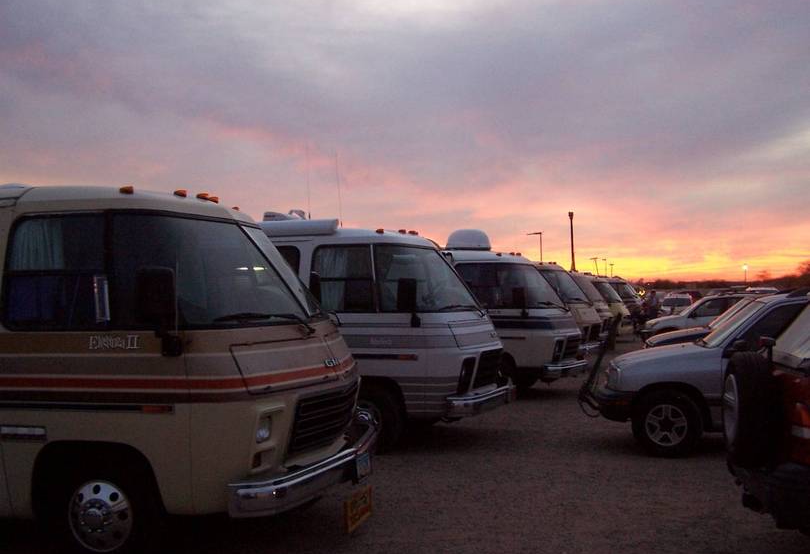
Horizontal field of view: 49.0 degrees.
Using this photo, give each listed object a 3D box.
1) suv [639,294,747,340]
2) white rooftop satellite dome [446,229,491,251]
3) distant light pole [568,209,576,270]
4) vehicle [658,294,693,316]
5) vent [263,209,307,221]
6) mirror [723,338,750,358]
[{"bbox_3d":[8.655,1.272,23.788,4.500,1.680,1.800,-2,-2,15],"label":"suv"},{"bbox_3d":[1.137,-0.663,15.969,0.810,0.380,0.810,0,-1,0],"label":"white rooftop satellite dome"},{"bbox_3d":[12.314,-0.862,65.000,0.420,8.000,0.420,-1,-2,0],"label":"distant light pole"},{"bbox_3d":[15.721,1.841,51.500,1.850,1.740,4.600,-2,-2,18],"label":"vehicle"},{"bbox_3d":[-1.497,-0.696,11.050,0.480,0.280,0.450,-2,-2,17],"label":"vent"},{"bbox_3d":[3.271,0.684,8.750,0.170,0.170,0.230,-2,-2,15],"label":"mirror"}]

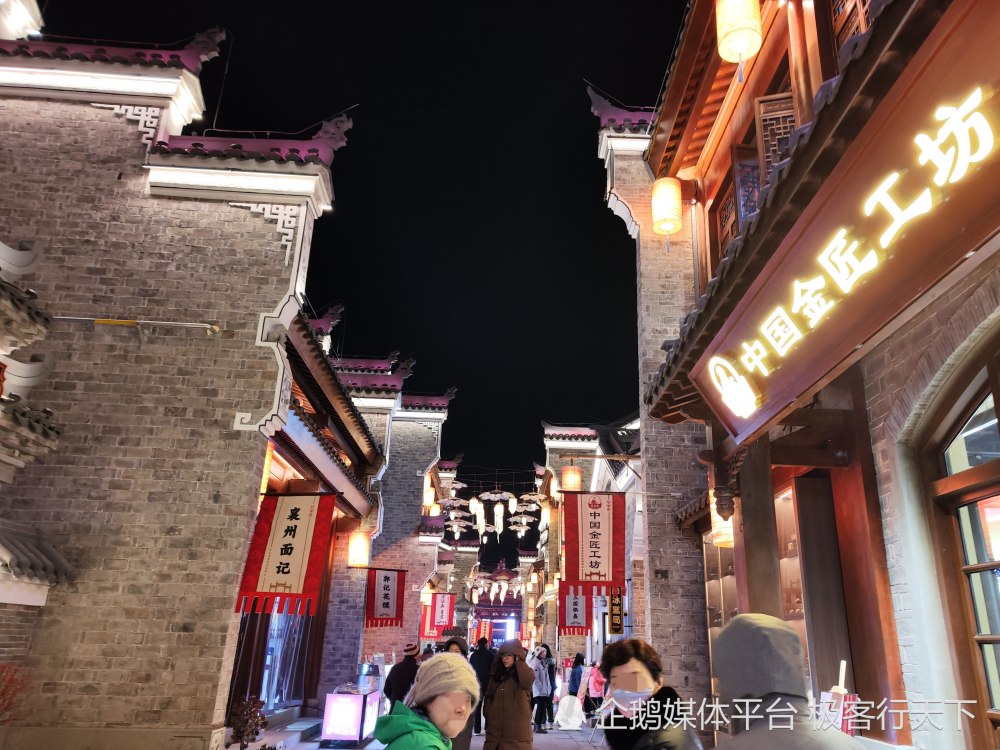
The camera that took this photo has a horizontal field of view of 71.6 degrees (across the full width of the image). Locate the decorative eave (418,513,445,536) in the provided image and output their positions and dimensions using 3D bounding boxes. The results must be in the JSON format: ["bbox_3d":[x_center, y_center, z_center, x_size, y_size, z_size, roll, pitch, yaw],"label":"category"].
[{"bbox_3d":[-2.497,5.531,25.650,1.030,0.820,0.800,3,-20,0],"label":"decorative eave"}]

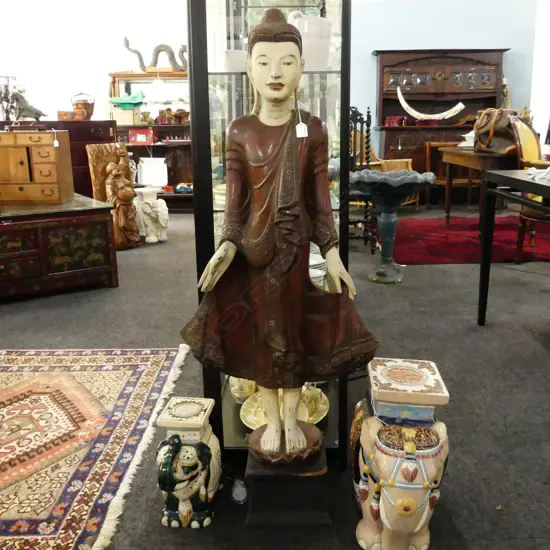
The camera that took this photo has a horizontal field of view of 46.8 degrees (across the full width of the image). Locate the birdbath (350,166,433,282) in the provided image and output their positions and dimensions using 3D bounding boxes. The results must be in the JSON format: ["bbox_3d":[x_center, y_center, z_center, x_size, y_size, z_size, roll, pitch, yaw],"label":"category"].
[{"bbox_3d":[0.747,-0.331,4.164,0.560,0.700,0.560,-1,13,0],"label":"birdbath"}]

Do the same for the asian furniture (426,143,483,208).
[{"bbox_3d":[2.163,-1.184,7.615,0.650,0.780,0.500,3,14,17],"label":"asian furniture"}]

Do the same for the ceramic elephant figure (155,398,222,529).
[{"bbox_3d":[-0.210,0.474,1.647,0.150,0.285,0.220,-1,13,0],"label":"ceramic elephant figure"}]

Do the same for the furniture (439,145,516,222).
[{"bbox_3d":[1.959,-0.764,5.864,0.600,0.750,1.550,-1,13,0],"label":"furniture"}]

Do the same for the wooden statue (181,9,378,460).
[{"bbox_3d":[0.009,-0.076,1.604,0.510,1.110,0.260,-1,13,0],"label":"wooden statue"}]

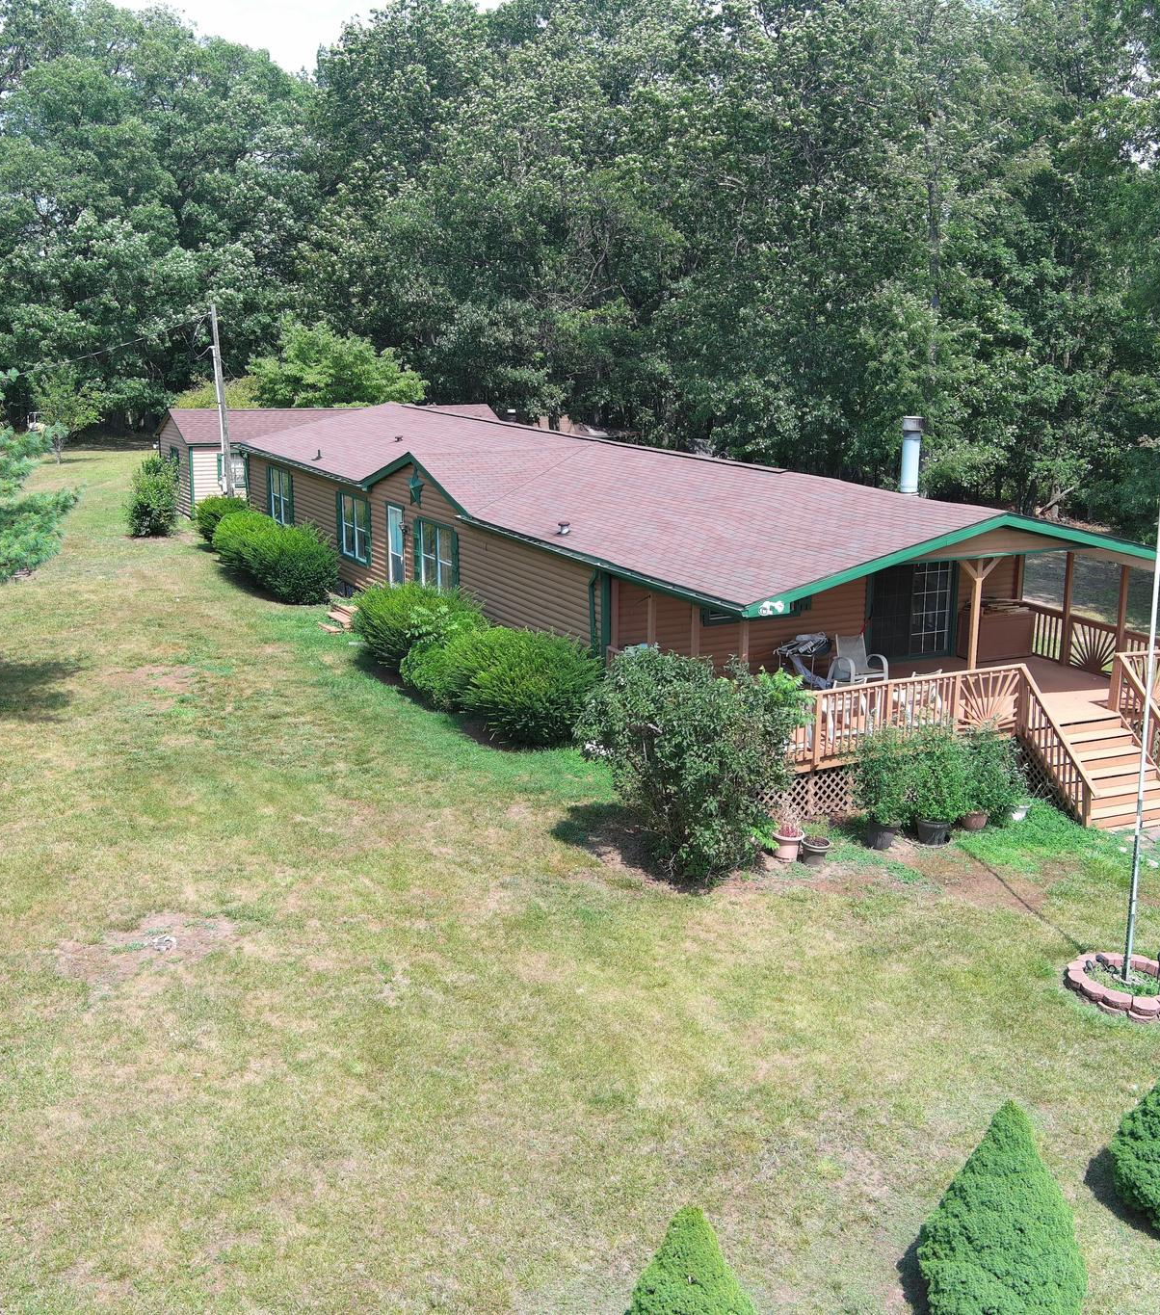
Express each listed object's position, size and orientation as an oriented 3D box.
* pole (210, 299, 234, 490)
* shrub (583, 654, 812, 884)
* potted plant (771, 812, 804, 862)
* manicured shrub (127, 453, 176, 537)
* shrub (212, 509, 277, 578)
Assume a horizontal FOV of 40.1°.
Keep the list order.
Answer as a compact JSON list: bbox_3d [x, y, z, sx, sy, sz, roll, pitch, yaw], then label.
[{"bbox_3d":[-10.428,-6.867,46.706,0.280,6.870,0.280,-9,15,-25],"label":"pole"},{"bbox_3d":[1.460,1.378,20.812,3.025,2.867,3.025,0,13,0],"label":"shrub"},{"bbox_3d":[2.780,2.415,21.408,0.433,0.623,0.433,0,13,0],"label":"potted plant"},{"bbox_3d":[-13.036,-4.987,48.385,1.446,2.507,1.446,-7,14,-26],"label":"manicured shrub"},{"bbox_3d":[-8.925,-3.108,42.279,1.686,1.751,1.686,-7,14,-26],"label":"shrub"}]

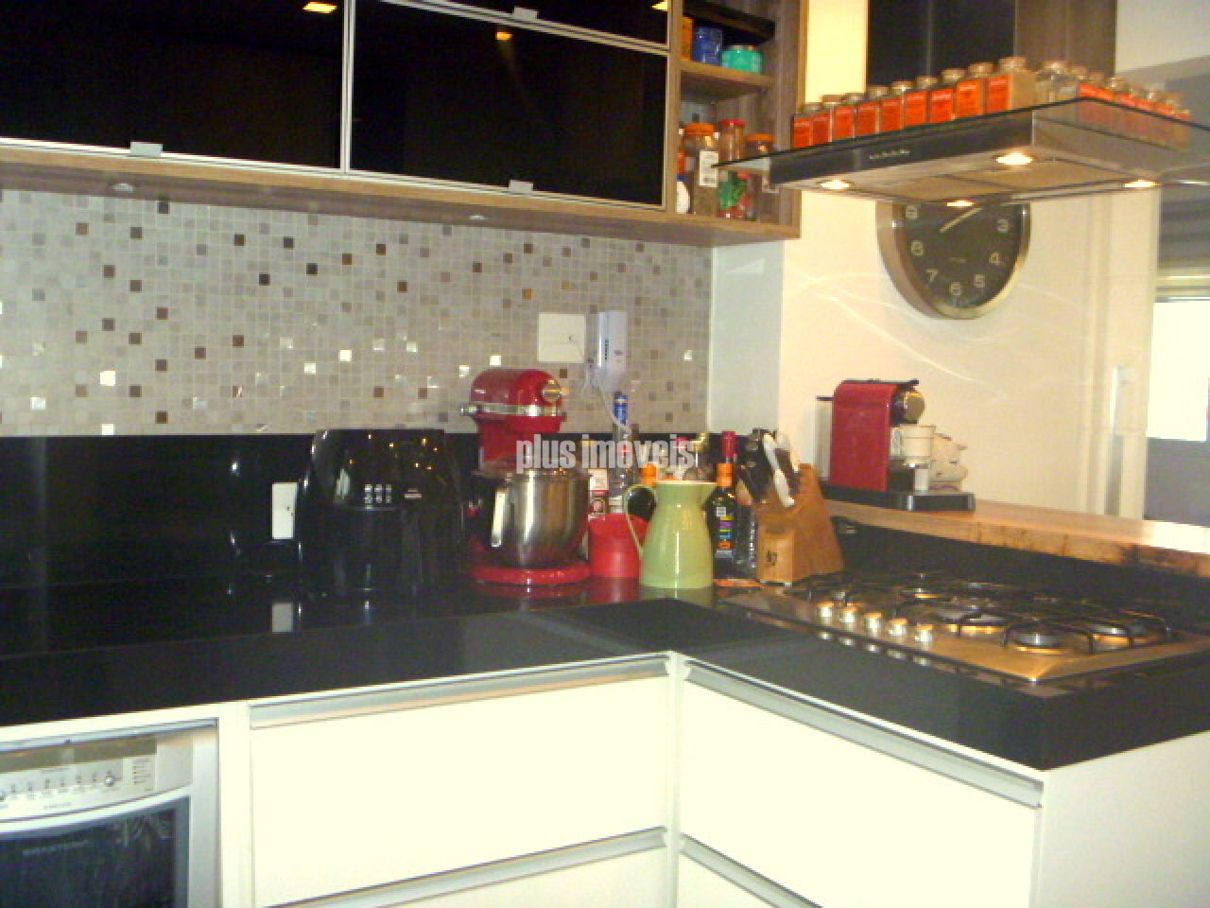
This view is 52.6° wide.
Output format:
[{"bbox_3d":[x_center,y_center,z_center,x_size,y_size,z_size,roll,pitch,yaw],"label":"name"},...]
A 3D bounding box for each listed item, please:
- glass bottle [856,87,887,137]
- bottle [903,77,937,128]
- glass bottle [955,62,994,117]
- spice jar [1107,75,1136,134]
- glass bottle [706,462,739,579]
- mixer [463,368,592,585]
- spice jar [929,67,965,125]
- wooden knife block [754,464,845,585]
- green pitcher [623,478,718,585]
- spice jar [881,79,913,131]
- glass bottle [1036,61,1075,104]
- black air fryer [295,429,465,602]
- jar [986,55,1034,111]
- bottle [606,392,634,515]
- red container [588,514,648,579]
[{"bbox_3d":[0.448,-0.547,2.005,0.052,0.099,0.052,-1,4,-32],"label":"glass bottle"},{"bbox_3d":[0.502,-0.538,1.915,0.052,0.099,0.052,-1,4,-32],"label":"bottle"},{"bbox_3d":[0.558,-0.528,1.820,0.052,0.099,0.052,-1,4,-32],"label":"glass bottle"},{"bbox_3d":[0.833,-0.567,2.004,0.052,0.094,0.052,1,3,0],"label":"spice jar"},{"bbox_3d":[0.253,0.137,2.578,0.068,0.243,0.066,1,3,6],"label":"glass bottle"},{"bbox_3d":[-0.155,0.036,2.542,0.243,0.425,0.342,-1,4,-32],"label":"mixer"},{"bbox_3d":[0.531,-0.534,1.867,0.052,0.099,0.052,-1,4,-32],"label":"spice jar"},{"bbox_3d":[0.412,0.143,2.584,0.090,0.235,0.230,3,4,35],"label":"wooden knife block"},{"bbox_3d":[0.132,0.158,2.444,0.184,0.198,0.148,2,3,7],"label":"green pitcher"},{"bbox_3d":[0.513,-0.594,2.109,0.052,0.094,0.052,-1,4,-32],"label":"spice jar"},{"bbox_3d":[0.666,-0.522,1.795,0.052,0.099,0.052,-1,4,-32],"label":"glass bottle"},{"bbox_3d":[-0.457,0.103,2.446,0.305,0.300,0.350,-1,4,-26],"label":"black air fryer"},{"bbox_3d":[0.638,-0.572,1.918,0.052,0.094,0.052,-1,4,-32],"label":"jar"},{"bbox_3d":[0.035,0.054,2.722,0.073,0.375,0.073,1,4,0],"label":"bottle"},{"bbox_3d":[0.030,0.191,2.538,0.129,0.117,0.129,1,3,0],"label":"red container"}]

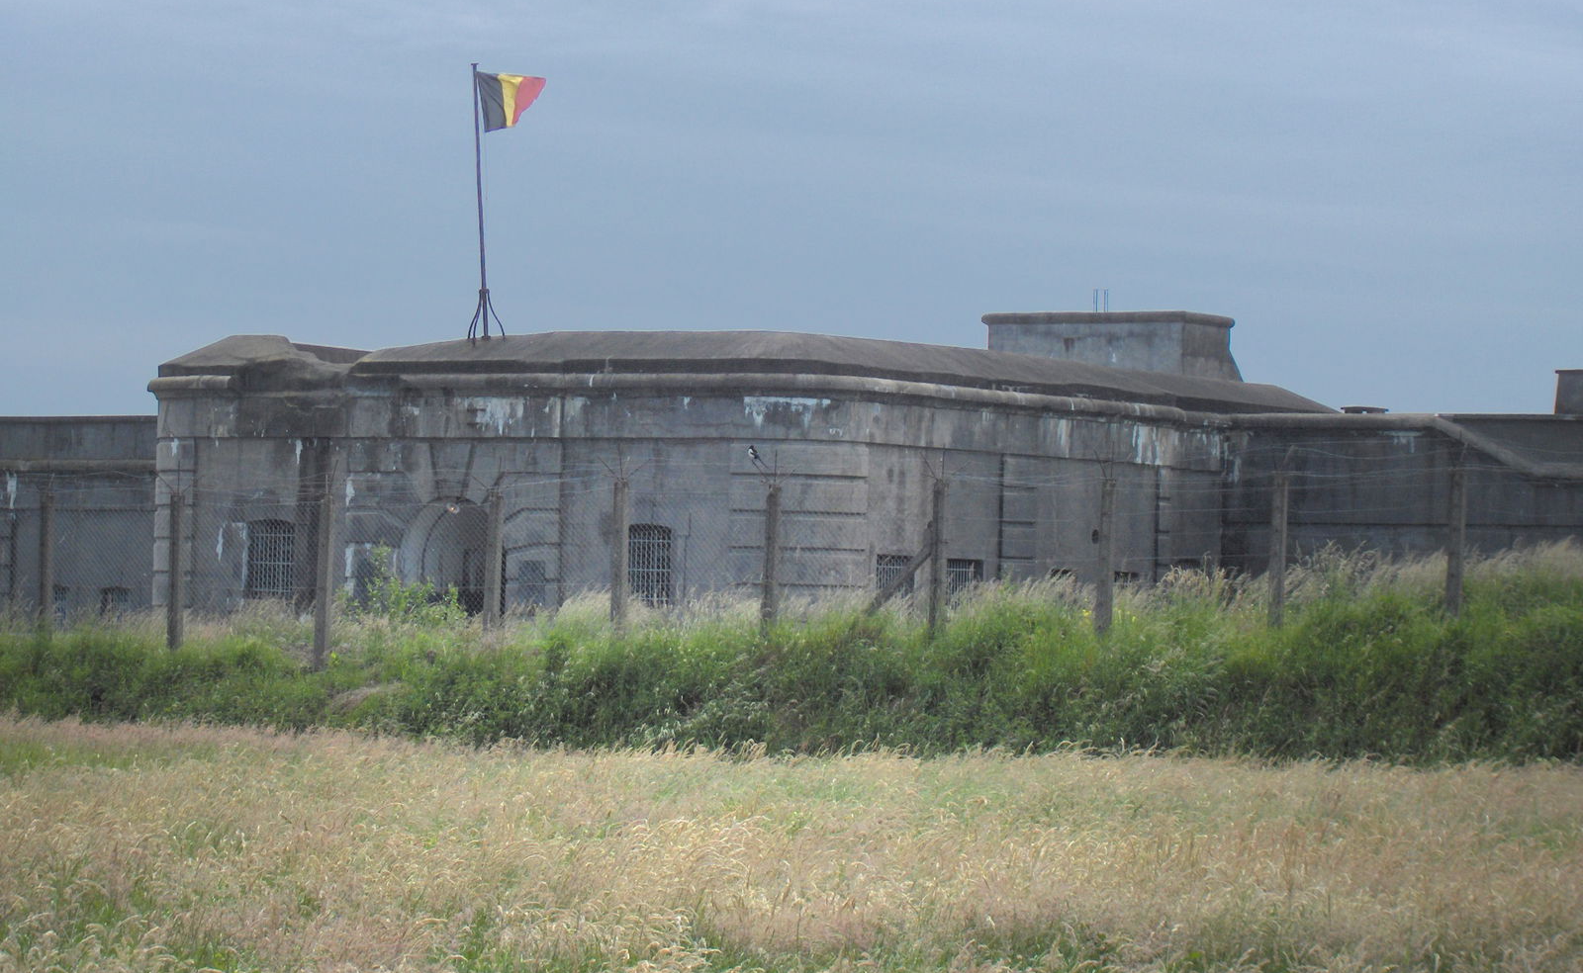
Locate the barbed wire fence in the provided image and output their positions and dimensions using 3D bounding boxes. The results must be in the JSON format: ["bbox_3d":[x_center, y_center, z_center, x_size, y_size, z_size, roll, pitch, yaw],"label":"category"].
[{"bbox_3d":[-1.015,0.731,56.517,21.700,2.450,0.650,0,-2,39],"label":"barbed wire fence"}]

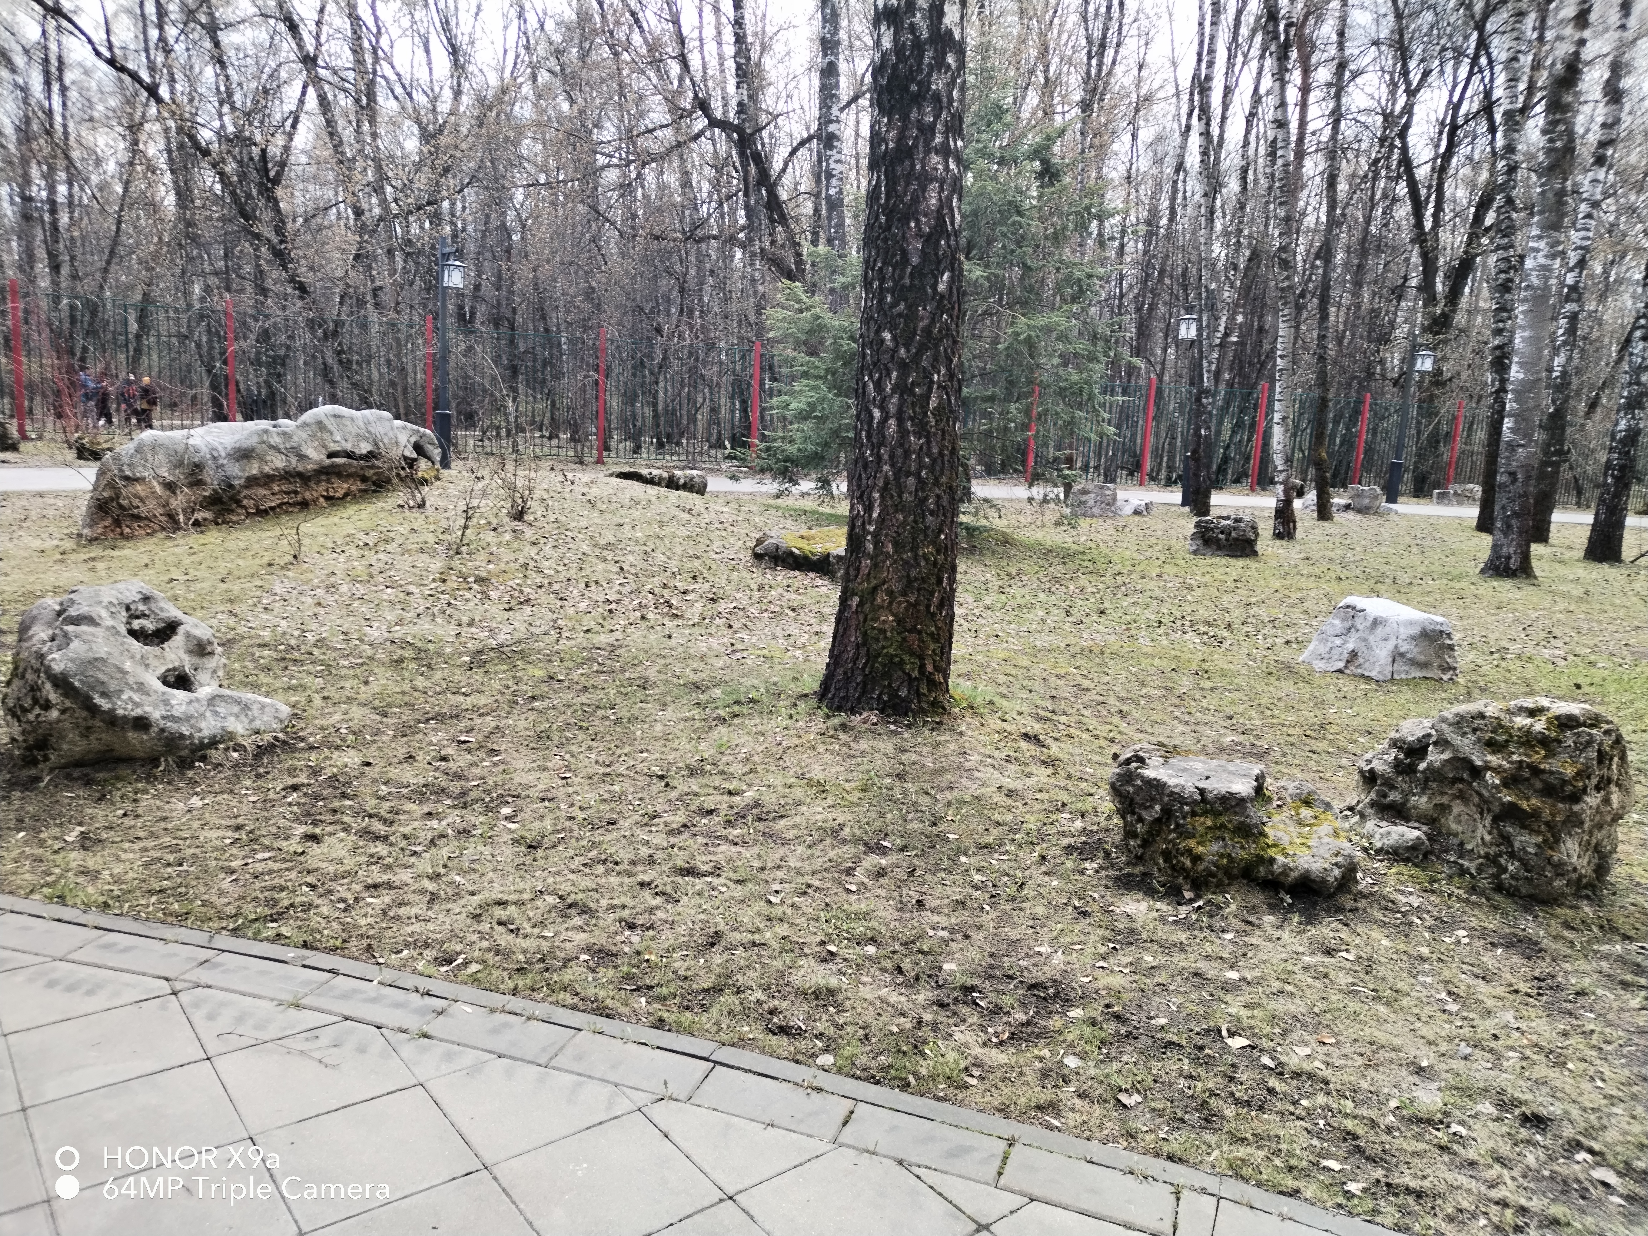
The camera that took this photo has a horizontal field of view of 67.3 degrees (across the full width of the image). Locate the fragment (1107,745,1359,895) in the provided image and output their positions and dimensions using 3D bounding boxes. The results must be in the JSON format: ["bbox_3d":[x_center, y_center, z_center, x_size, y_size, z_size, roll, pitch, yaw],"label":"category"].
[{"bbox_3d":[1.187,0.563,3.682,0.620,0.320,0.460,4,11,7],"label":"fragment"}]

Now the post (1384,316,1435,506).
[{"bbox_3d":[10.629,-3.710,22.551,0.360,3.300,0.500,-4,13,-33],"label":"post"}]

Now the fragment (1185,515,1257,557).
[{"bbox_3d":[4.010,-0.840,12.447,0.660,0.390,0.500,6,11,14],"label":"fragment"}]

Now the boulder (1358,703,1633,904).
[{"bbox_3d":[2.058,0.551,3.868,0.703,0.546,0.562,6,11,14],"label":"boulder"}]

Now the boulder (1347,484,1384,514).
[{"bbox_3d":[8.794,-1.951,20.108,0.540,0.450,0.450,7,12,19],"label":"boulder"}]

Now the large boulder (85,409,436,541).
[{"bbox_3d":[-4.213,-1.197,9.508,0.850,0.800,2.750,11,14,37],"label":"large boulder"}]

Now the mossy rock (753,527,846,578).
[{"bbox_3d":[0.054,-0.451,8.264,0.900,0.270,0.800,5,11,11],"label":"mossy rock"}]

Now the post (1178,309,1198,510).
[{"bbox_3d":[5.820,-3.434,19.711,0.330,3.280,0.620,-1,11,-19],"label":"post"}]

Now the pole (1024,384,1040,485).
[{"bbox_3d":[4.306,-4.025,25.794,0.115,2.381,0.115,-1,11,-22],"label":"pole"}]

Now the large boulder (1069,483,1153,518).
[{"bbox_3d":[4.014,-1.661,17.334,1.130,0.439,0.678,5,10,9],"label":"large boulder"}]

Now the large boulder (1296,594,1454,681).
[{"bbox_3d":[3.110,0.079,6.991,0.750,0.410,0.550,6,11,16],"label":"large boulder"}]

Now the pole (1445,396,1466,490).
[{"bbox_3d":[15.429,-4.093,30.298,0.115,2.381,0.115,-1,11,-22],"label":"pole"}]

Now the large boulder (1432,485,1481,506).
[{"bbox_3d":[12.446,-2.454,24.354,0.880,0.420,0.600,7,12,19],"label":"large boulder"}]

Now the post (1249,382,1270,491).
[{"bbox_3d":[9.867,-4.057,28.046,0.115,2.381,0.115,-1,11,-22],"label":"post"}]

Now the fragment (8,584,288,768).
[{"bbox_3d":[-2.315,0.187,4.295,0.842,0.598,0.590,-1,11,-20],"label":"fragment"}]

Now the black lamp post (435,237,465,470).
[{"bbox_3d":[-5.347,-3.770,17.743,0.330,3.280,0.620,-6,13,-39],"label":"black lamp post"}]

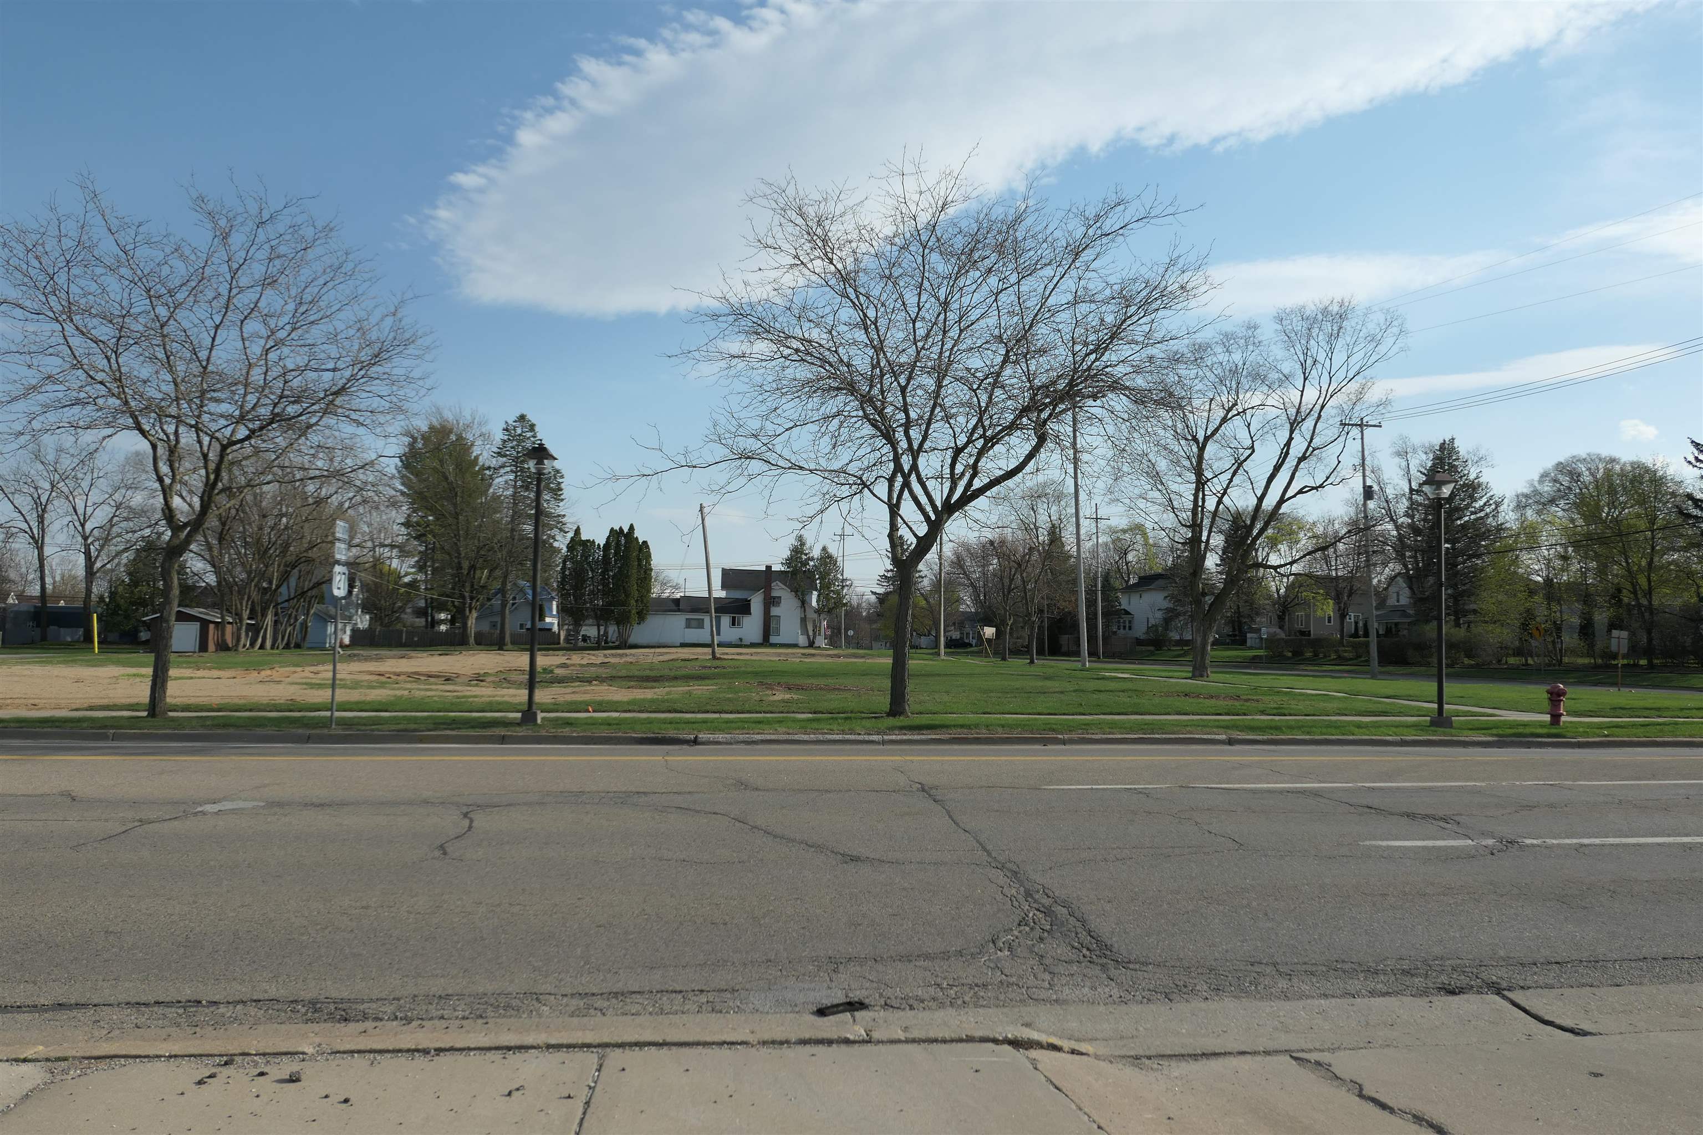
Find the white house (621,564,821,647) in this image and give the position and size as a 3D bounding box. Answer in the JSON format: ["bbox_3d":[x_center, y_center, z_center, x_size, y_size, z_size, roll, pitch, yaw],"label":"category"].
[{"bbox_3d":[-13.610,4.110,121.000,20.500,8.780,9.500,1,-3,-7],"label":"white house"}]

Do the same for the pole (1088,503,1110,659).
[{"bbox_3d":[18.700,1.240,86.000,2.000,11.730,0.350,2,-3,-13],"label":"pole"}]

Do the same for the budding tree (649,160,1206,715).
[{"bbox_3d":[1.502,-2.716,22.947,11.000,11.420,10.400,1,-3,4],"label":"budding tree"}]

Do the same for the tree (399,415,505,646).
[{"bbox_3d":[-39.663,-3.772,112.703,10.200,23.080,10.200,2,-4,-19],"label":"tree"}]

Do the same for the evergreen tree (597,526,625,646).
[{"bbox_3d":[-22.060,1.770,104.000,2.700,11.080,2.700,1,-3,0],"label":"evergreen tree"}]

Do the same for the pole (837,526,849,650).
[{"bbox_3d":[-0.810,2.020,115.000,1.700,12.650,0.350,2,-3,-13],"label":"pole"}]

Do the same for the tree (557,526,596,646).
[{"bbox_3d":[-25.230,1.770,104.000,3.500,11.080,3.500,1,-3,0],"label":"tree"}]

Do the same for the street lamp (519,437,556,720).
[{"bbox_3d":[-5.363,0.251,19.549,0.530,4.900,0.530,1,-4,-9],"label":"street lamp"}]

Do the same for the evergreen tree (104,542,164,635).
[{"bbox_3d":[-61.778,2.004,98.277,6.200,9.110,6.200,3,-4,-32],"label":"evergreen tree"}]

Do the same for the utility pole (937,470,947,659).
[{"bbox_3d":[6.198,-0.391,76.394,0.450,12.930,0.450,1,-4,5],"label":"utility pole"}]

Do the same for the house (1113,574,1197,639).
[{"bbox_3d":[31.389,4.425,117.236,7.000,7.760,7.600,2,-4,-14],"label":"house"}]

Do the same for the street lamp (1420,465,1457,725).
[{"bbox_3d":[11.122,0.558,21.550,0.530,4.940,0.530,1,-4,-9],"label":"street lamp"}]

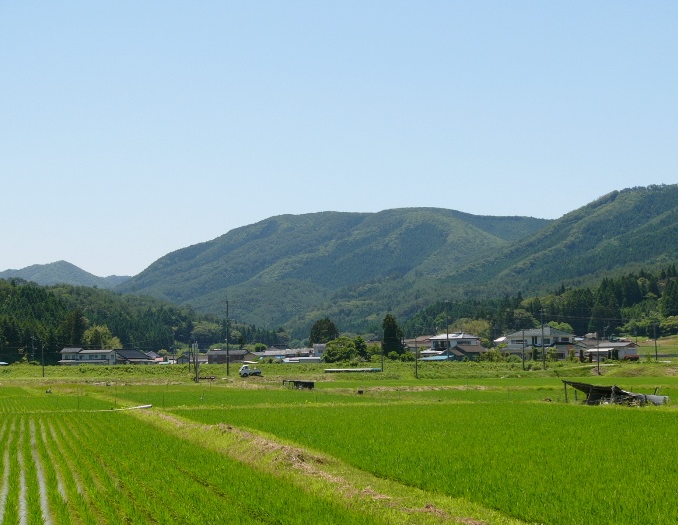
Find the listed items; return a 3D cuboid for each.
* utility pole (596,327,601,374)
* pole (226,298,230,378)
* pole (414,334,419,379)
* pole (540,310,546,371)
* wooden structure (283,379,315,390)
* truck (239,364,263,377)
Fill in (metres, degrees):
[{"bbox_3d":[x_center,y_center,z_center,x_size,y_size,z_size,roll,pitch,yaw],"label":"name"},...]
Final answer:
[{"bbox_3d":[40.059,13.595,240.000,0.310,7.500,0.310,0,-4,0],"label":"utility pole"},{"bbox_3d":[-17.078,11.714,240.000,0.400,11.600,0.400,0,-4,0],"label":"pole"},{"bbox_3d":[11.811,14.307,237.000,0.290,6.600,0.290,0,-4,0],"label":"pole"},{"bbox_3d":[36.439,13.747,278.000,0.420,11.100,0.400,-3,-4,0],"label":"pole"},{"bbox_3d":[-3.726,11.710,148.000,3.100,1.020,1.500,0,-4,0],"label":"wooden structure"},{"bbox_3d":[-13.114,16.170,231.000,3.320,1.800,1.420,0,-4,-8],"label":"truck"}]

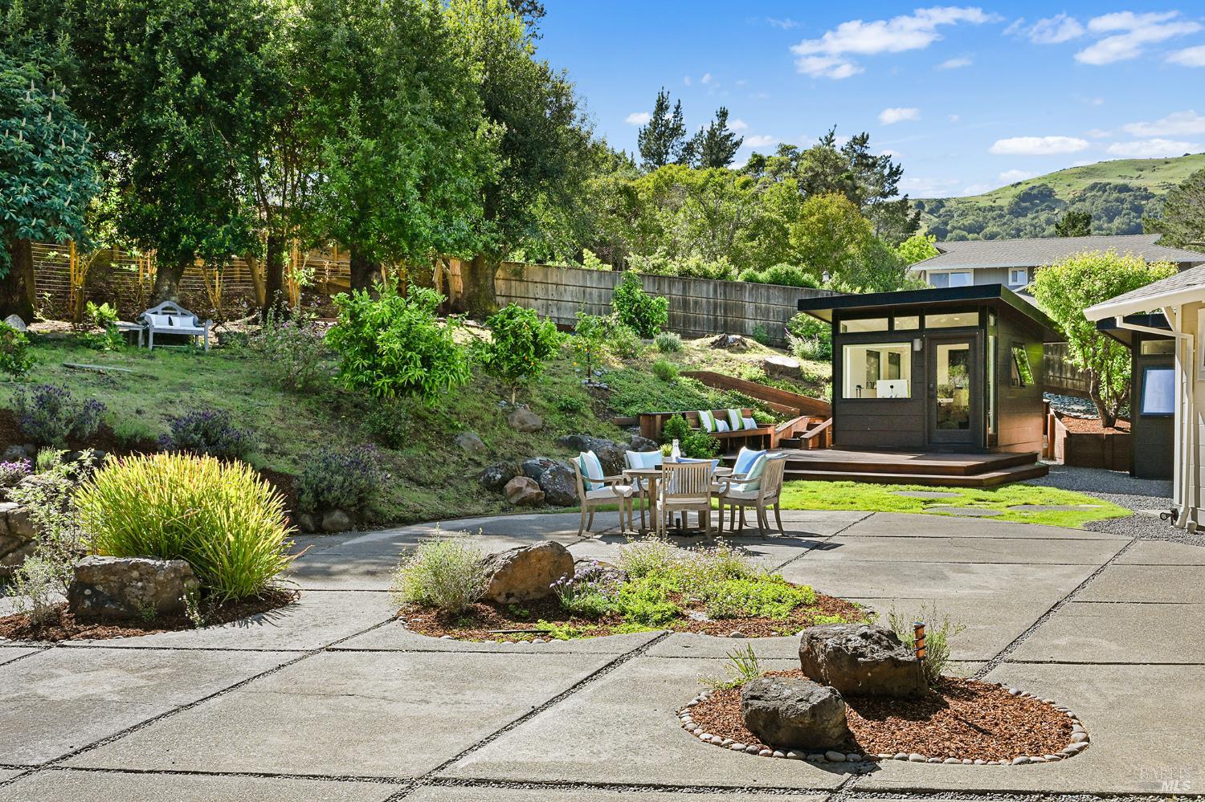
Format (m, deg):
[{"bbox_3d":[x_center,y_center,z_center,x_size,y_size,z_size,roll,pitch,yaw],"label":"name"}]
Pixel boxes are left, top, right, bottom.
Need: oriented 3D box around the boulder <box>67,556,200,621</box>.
[{"bbox_3d":[-3.437,1.371,7.850,0.900,0.420,0.550,0,0,-12],"label":"boulder"}]

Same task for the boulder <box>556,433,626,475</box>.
[{"bbox_3d":[-0.188,0.880,17.100,1.100,0.700,0.800,0,0,0],"label":"boulder"}]

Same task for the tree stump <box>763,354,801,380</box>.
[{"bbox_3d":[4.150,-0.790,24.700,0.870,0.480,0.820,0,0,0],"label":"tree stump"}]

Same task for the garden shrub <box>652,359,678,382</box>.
[{"bbox_3d":[1.404,-0.686,24.000,0.600,0.510,0.560,0,0,0],"label":"garden shrub"}]

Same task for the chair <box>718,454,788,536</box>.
[{"bbox_3d":[1.720,1.098,12.352,0.610,0.890,0.600,0,0,41],"label":"chair"}]

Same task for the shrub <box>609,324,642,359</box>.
[{"bbox_3d":[0.496,-1.340,24.000,0.780,0.860,0.780,0,0,1],"label":"shrub"}]

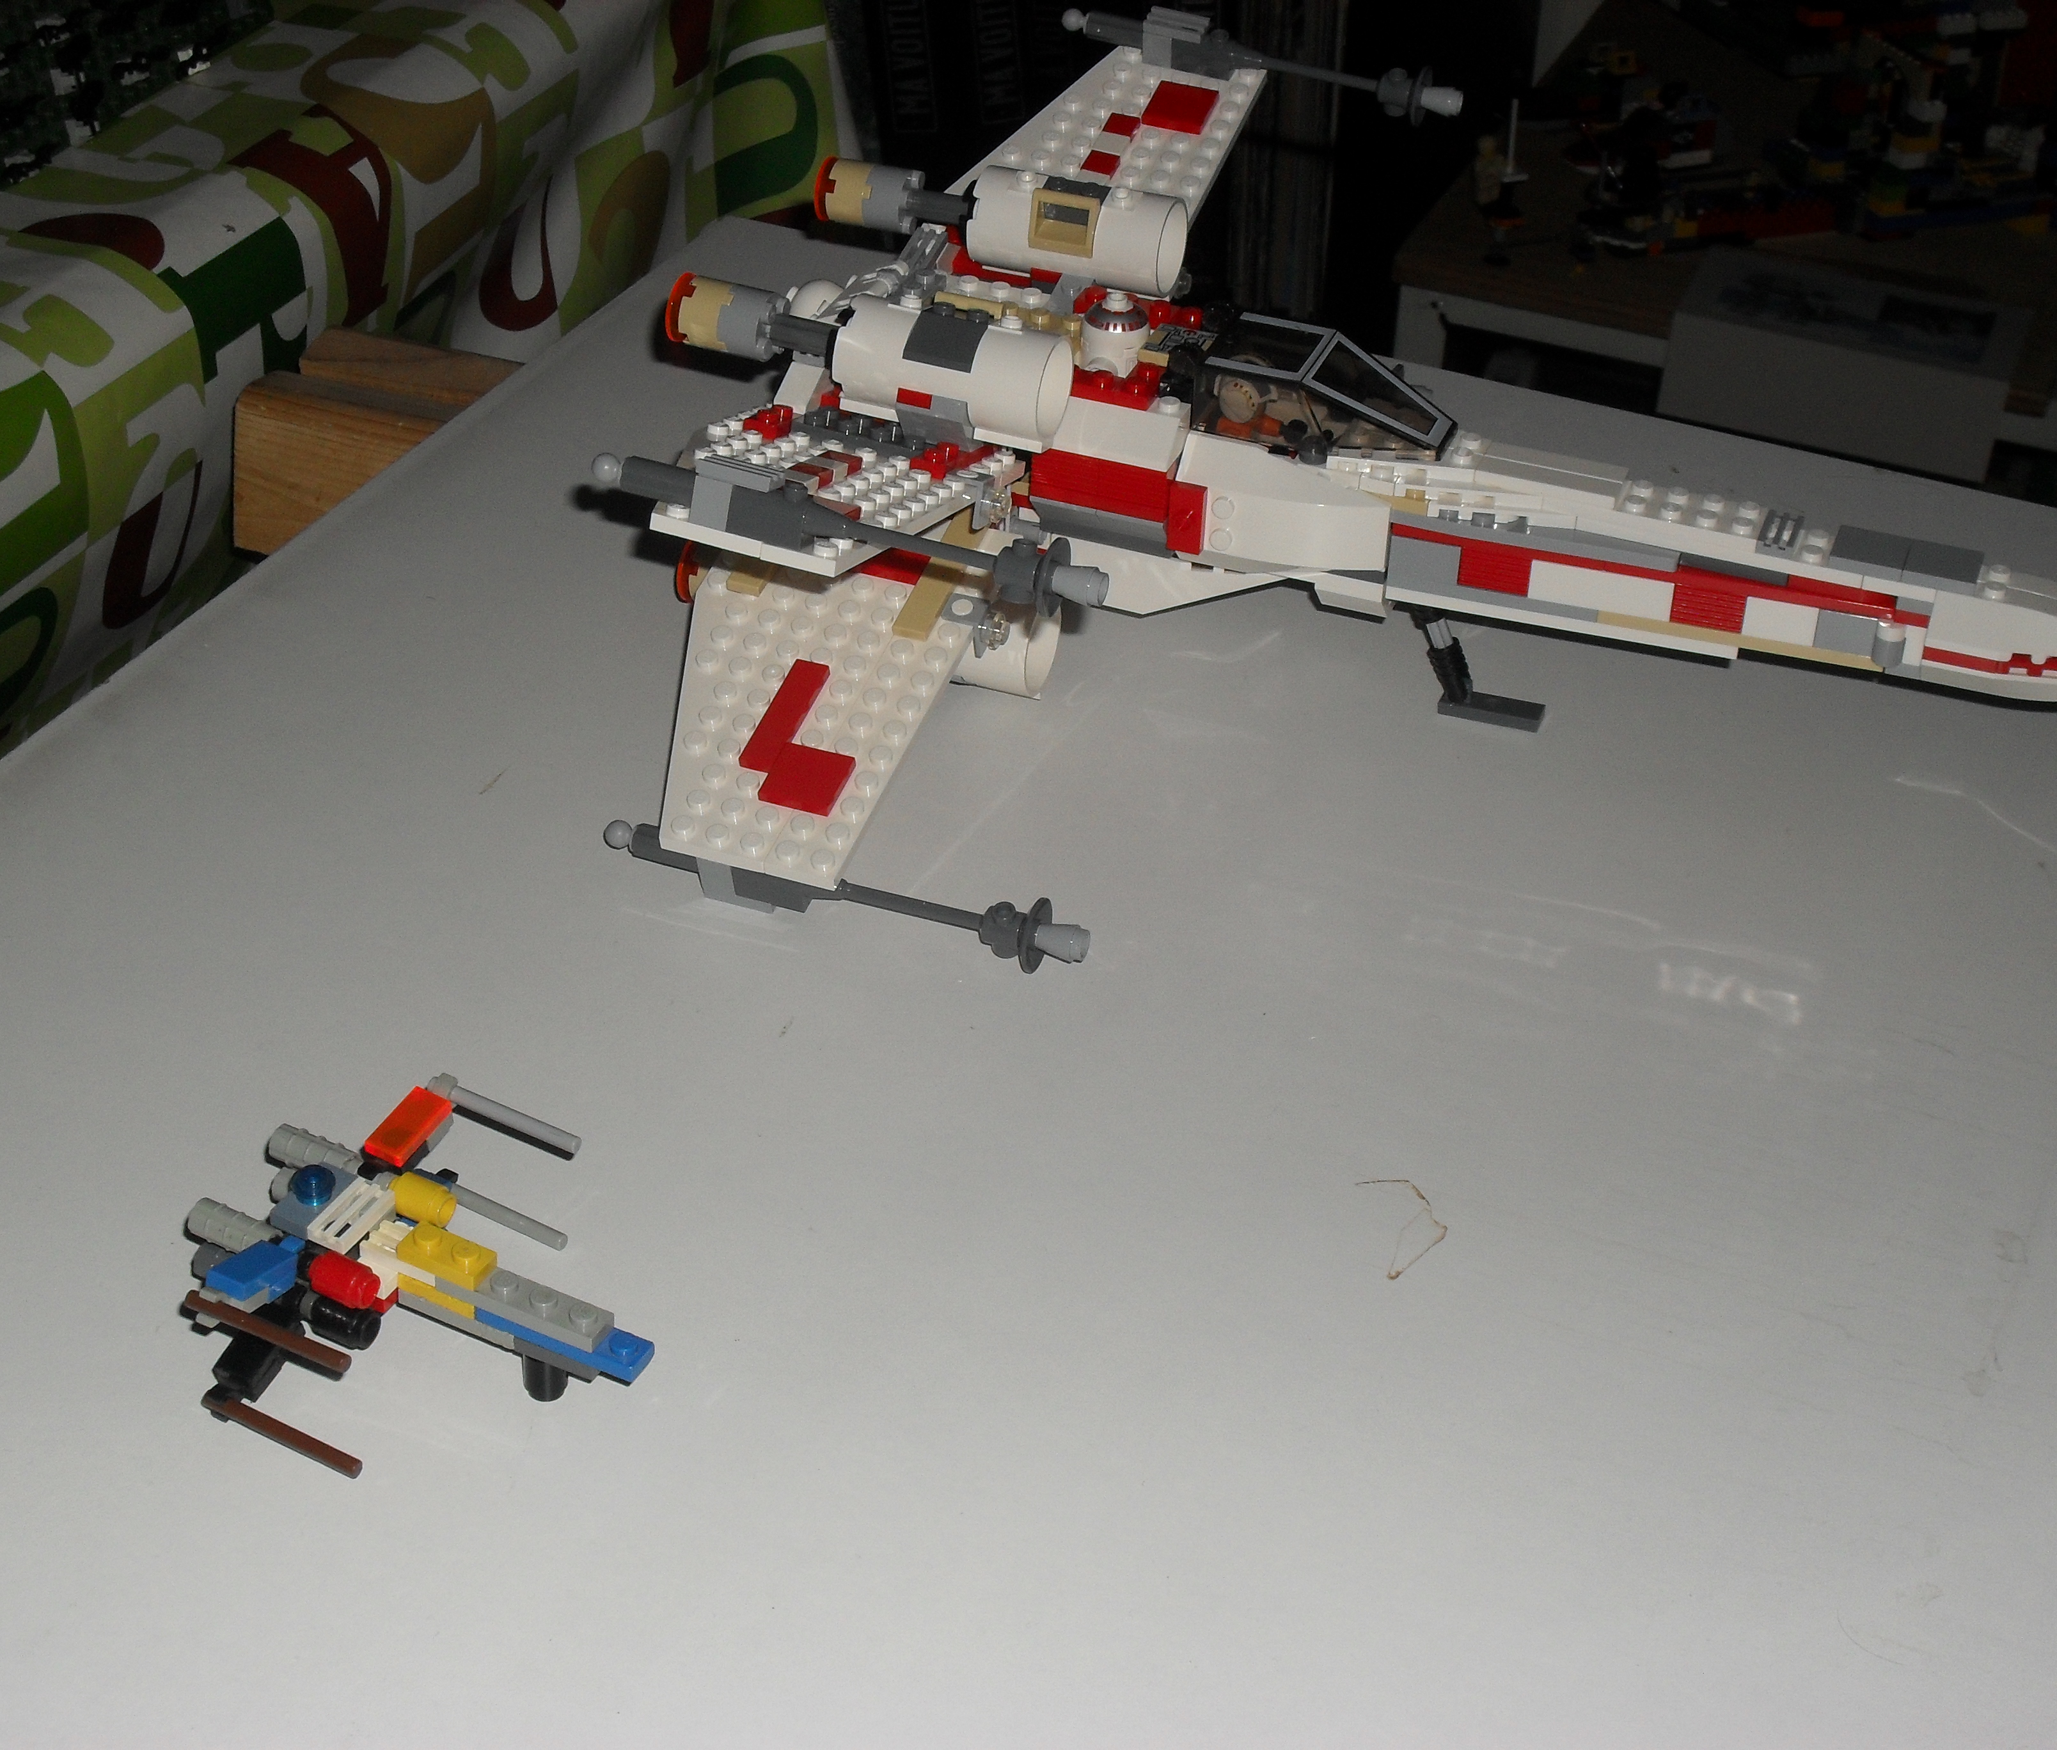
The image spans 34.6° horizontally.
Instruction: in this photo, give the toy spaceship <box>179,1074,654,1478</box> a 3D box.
[{"bbox_3d":[-0.104,0.070,0.576,0.087,0.030,0.073,19,37,21],"label":"toy spaceship"}]

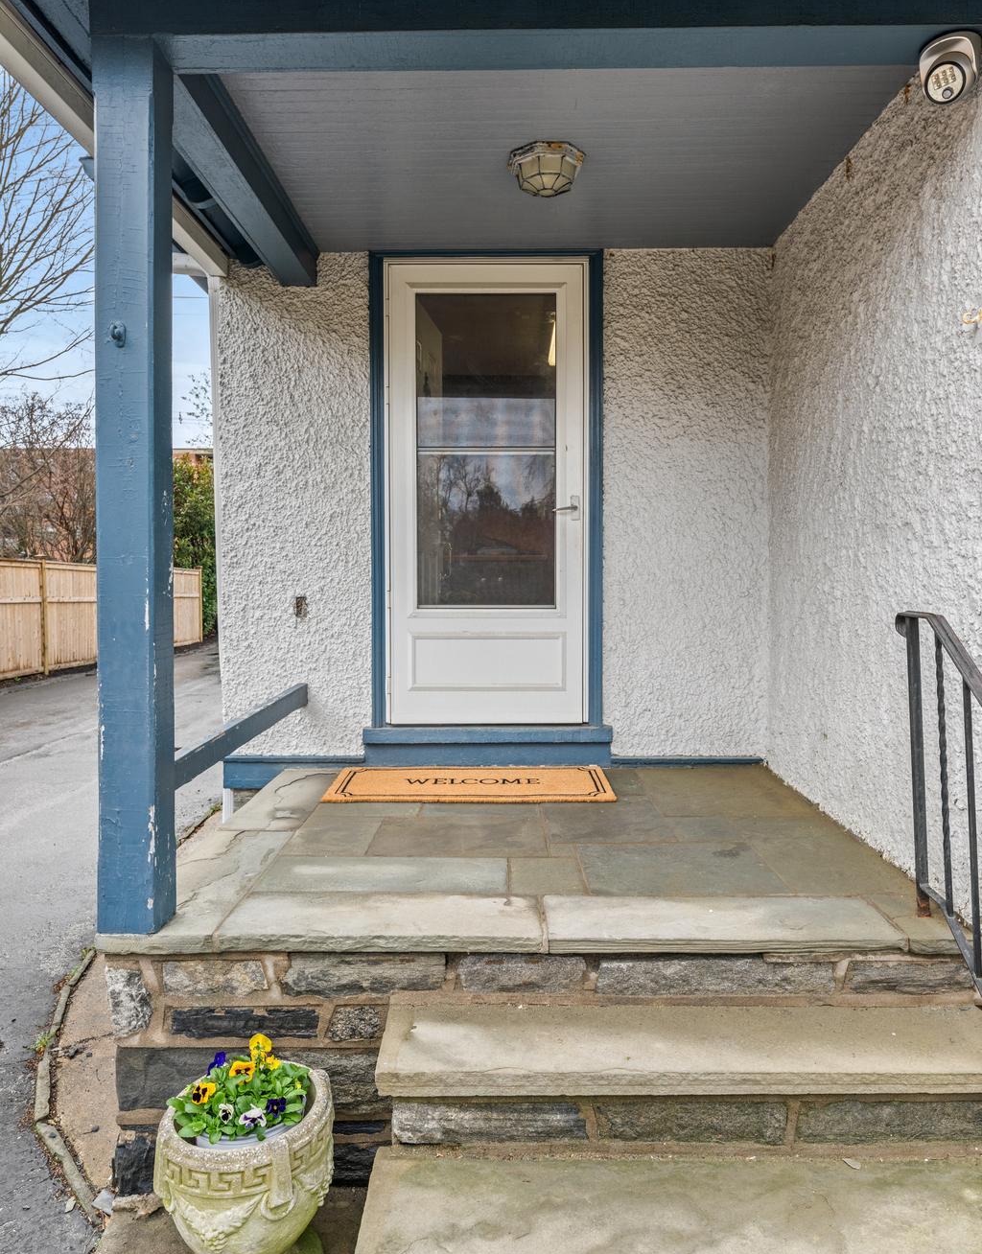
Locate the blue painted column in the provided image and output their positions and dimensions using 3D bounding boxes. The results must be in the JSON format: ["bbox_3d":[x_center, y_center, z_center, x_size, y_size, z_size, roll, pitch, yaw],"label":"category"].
[{"bbox_3d":[-0.849,-0.316,1.969,0.136,2.080,0.130,0,2,1],"label":"blue painted column"}]

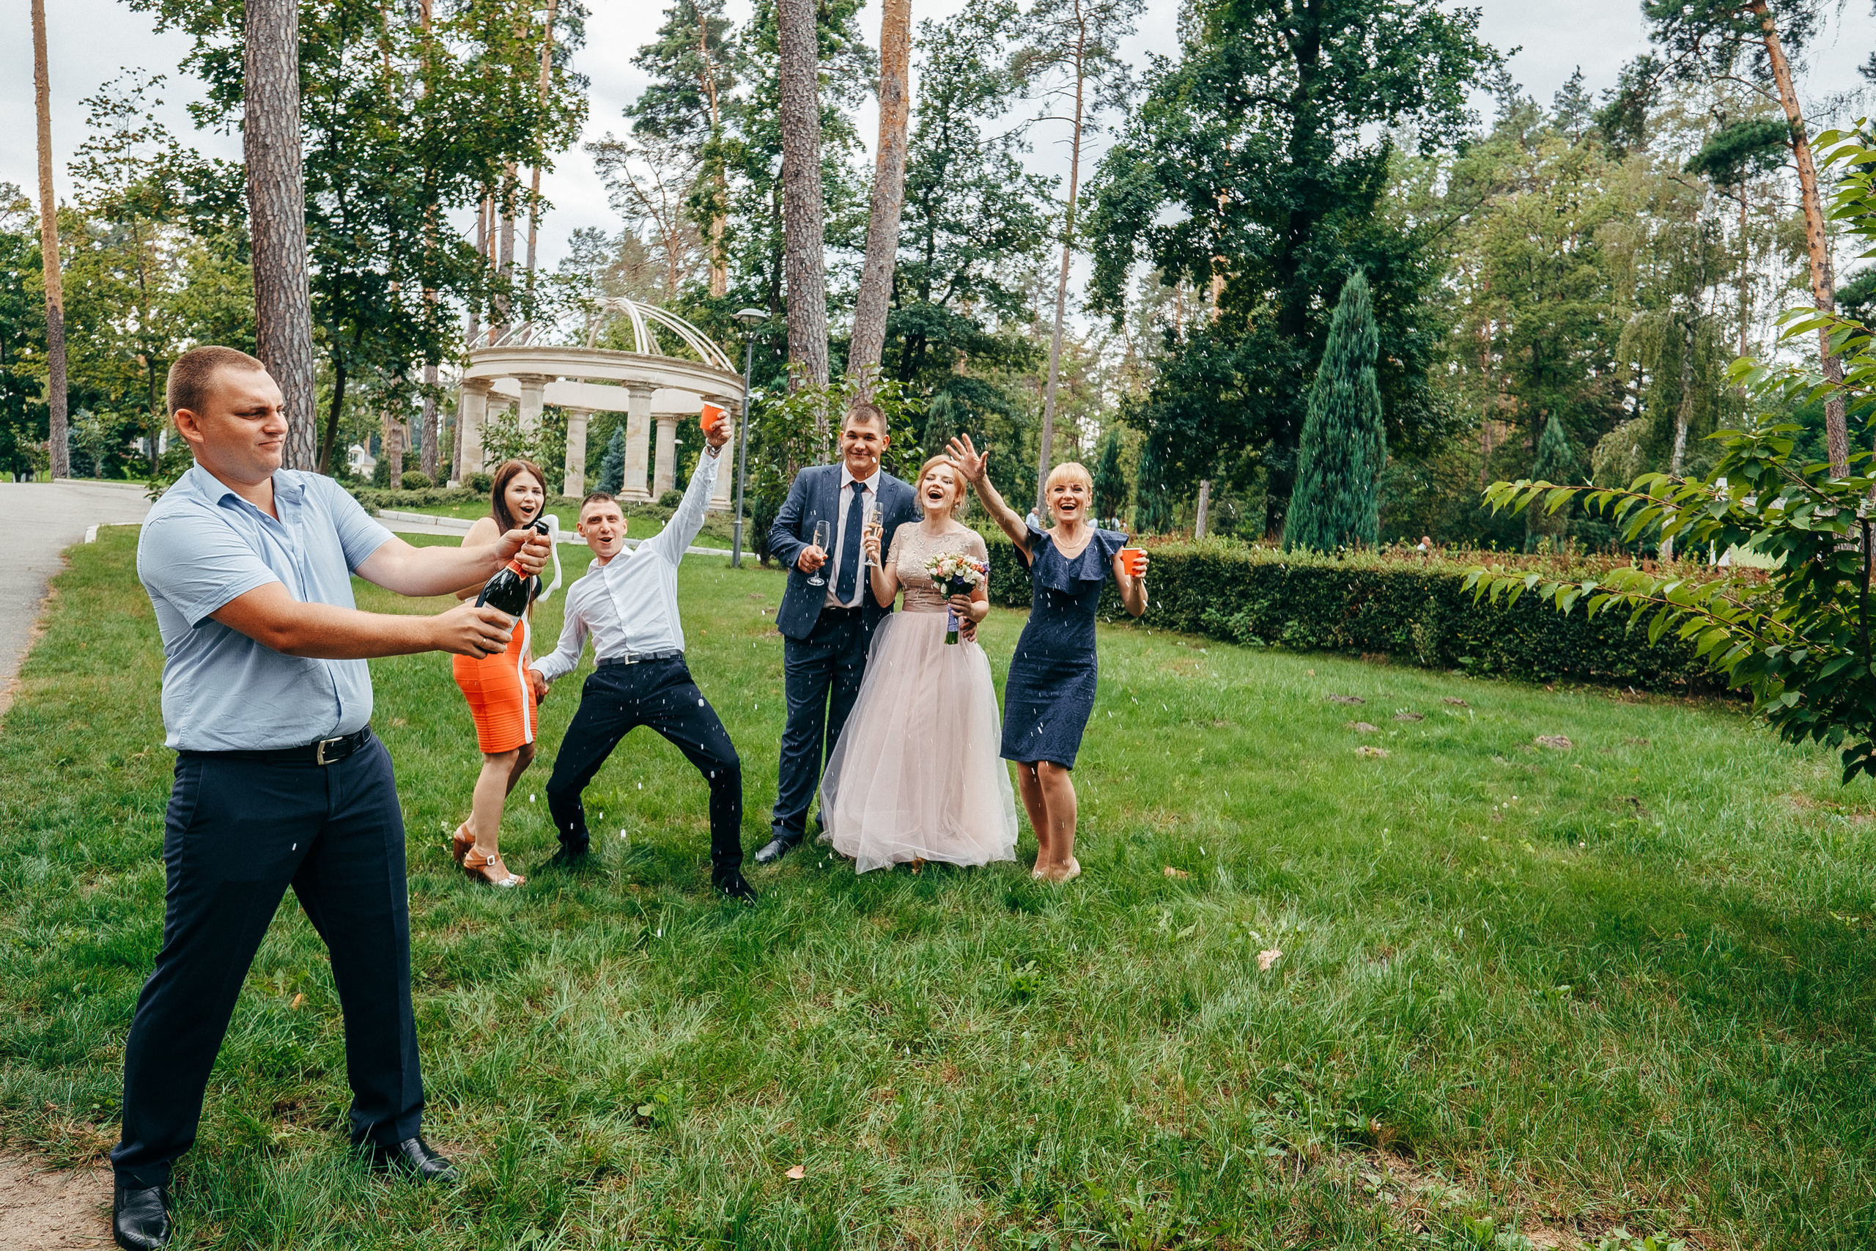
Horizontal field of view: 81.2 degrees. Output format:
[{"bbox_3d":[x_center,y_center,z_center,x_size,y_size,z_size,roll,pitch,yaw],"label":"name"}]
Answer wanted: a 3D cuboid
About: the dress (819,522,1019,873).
[{"bbox_3d":[-0.065,0.235,4.647,0.820,1.390,0.760,3,6,2],"label":"dress"}]

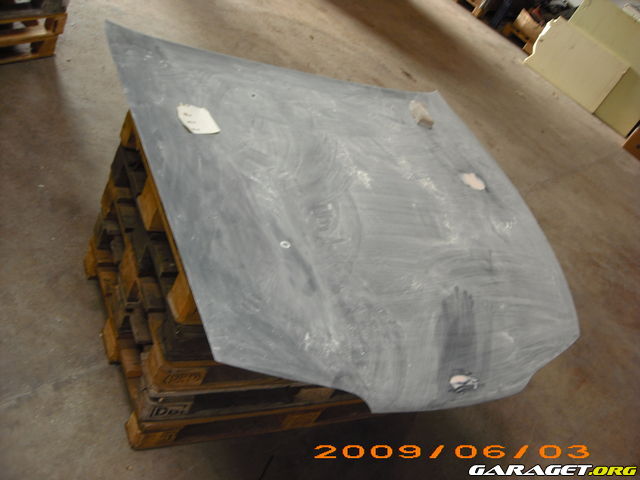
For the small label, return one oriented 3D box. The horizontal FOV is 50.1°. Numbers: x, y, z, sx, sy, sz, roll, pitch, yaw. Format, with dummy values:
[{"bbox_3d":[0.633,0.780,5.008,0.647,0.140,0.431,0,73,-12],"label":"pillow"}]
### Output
[{"bbox_3d":[-0.359,-0.355,2.006,0.095,0.010,0.123,-8,53,-32],"label":"small label"}]

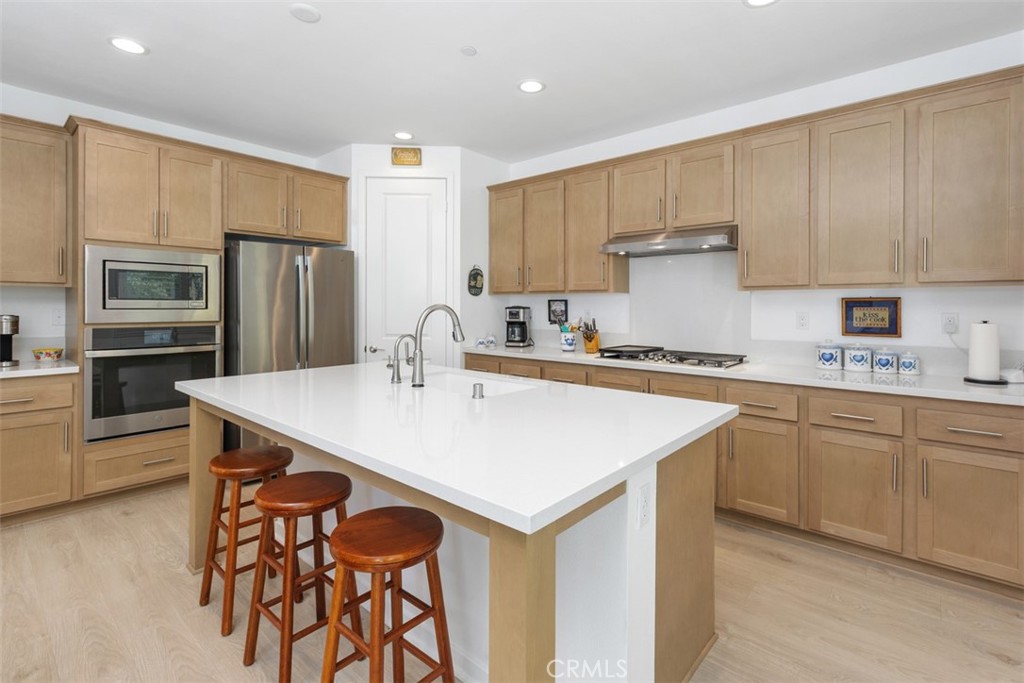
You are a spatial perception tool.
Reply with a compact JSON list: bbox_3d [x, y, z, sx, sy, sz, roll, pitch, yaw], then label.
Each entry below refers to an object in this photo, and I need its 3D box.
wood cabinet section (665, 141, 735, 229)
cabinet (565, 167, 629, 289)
[{"bbox_3d":[1.349,-1.084,3.240,0.438,0.517,0.030,3,4,41],"label":"wood cabinet section"},{"bbox_3d":[0.706,-0.878,3.735,0.433,0.972,0.330,2,3,40],"label":"cabinet"}]

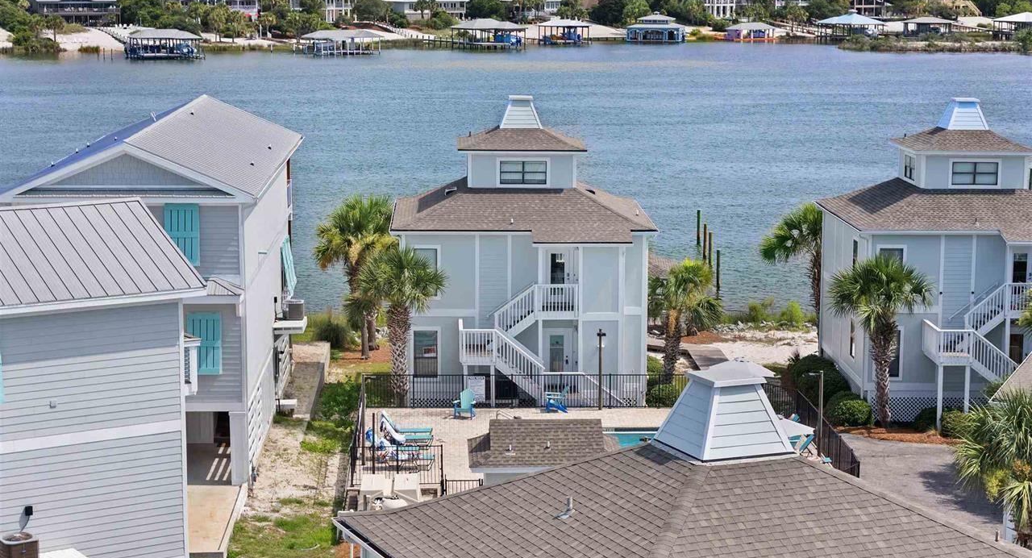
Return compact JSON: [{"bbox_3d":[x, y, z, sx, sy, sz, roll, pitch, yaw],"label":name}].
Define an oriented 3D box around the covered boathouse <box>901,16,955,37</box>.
[{"bbox_3d":[97.506,-59.616,493.422,11.320,4.950,7.380,1,9,6],"label":"covered boathouse"}]

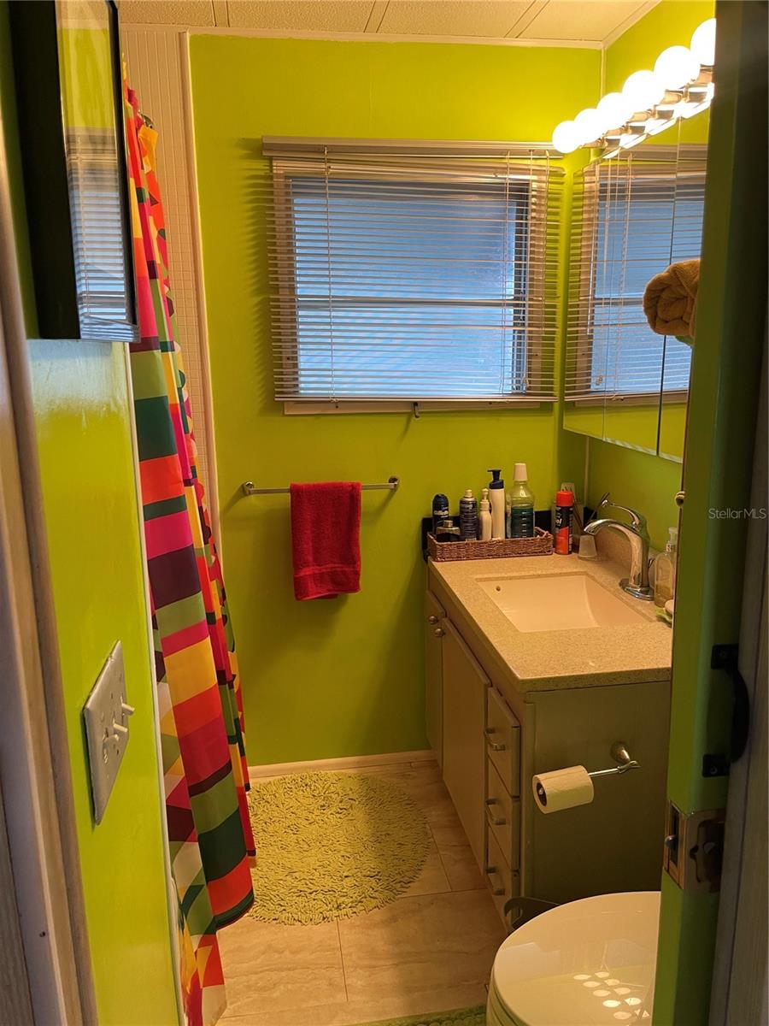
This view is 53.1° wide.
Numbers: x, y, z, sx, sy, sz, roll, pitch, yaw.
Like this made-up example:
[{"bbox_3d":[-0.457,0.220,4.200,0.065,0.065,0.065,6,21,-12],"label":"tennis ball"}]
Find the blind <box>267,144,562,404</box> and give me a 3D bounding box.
[{"bbox_3d":[0.098,-0.669,2.295,0.850,0.720,0.090,-3,13,-8],"label":"blind"}]

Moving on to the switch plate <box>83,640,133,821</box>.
[{"bbox_3d":[-0.266,0.211,0.769,0.018,0.116,0.162,-3,12,-8],"label":"switch plate"}]

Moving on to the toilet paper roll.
[{"bbox_3d":[0.370,0.573,1.598,0.102,0.076,0.076,-7,13,-13],"label":"toilet paper roll"}]

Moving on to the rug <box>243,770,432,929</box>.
[{"bbox_3d":[-0.212,0.938,2.242,0.700,0.035,0.700,-3,13,-8],"label":"rug"}]

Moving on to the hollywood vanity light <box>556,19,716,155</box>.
[{"bbox_3d":[0.634,-0.975,1.835,0.198,0.115,0.914,-3,12,-8],"label":"hollywood vanity light"}]

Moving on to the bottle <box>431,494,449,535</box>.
[{"bbox_3d":[0.180,0.036,2.462,0.053,0.193,0.053,-3,12,-8],"label":"bottle"}]

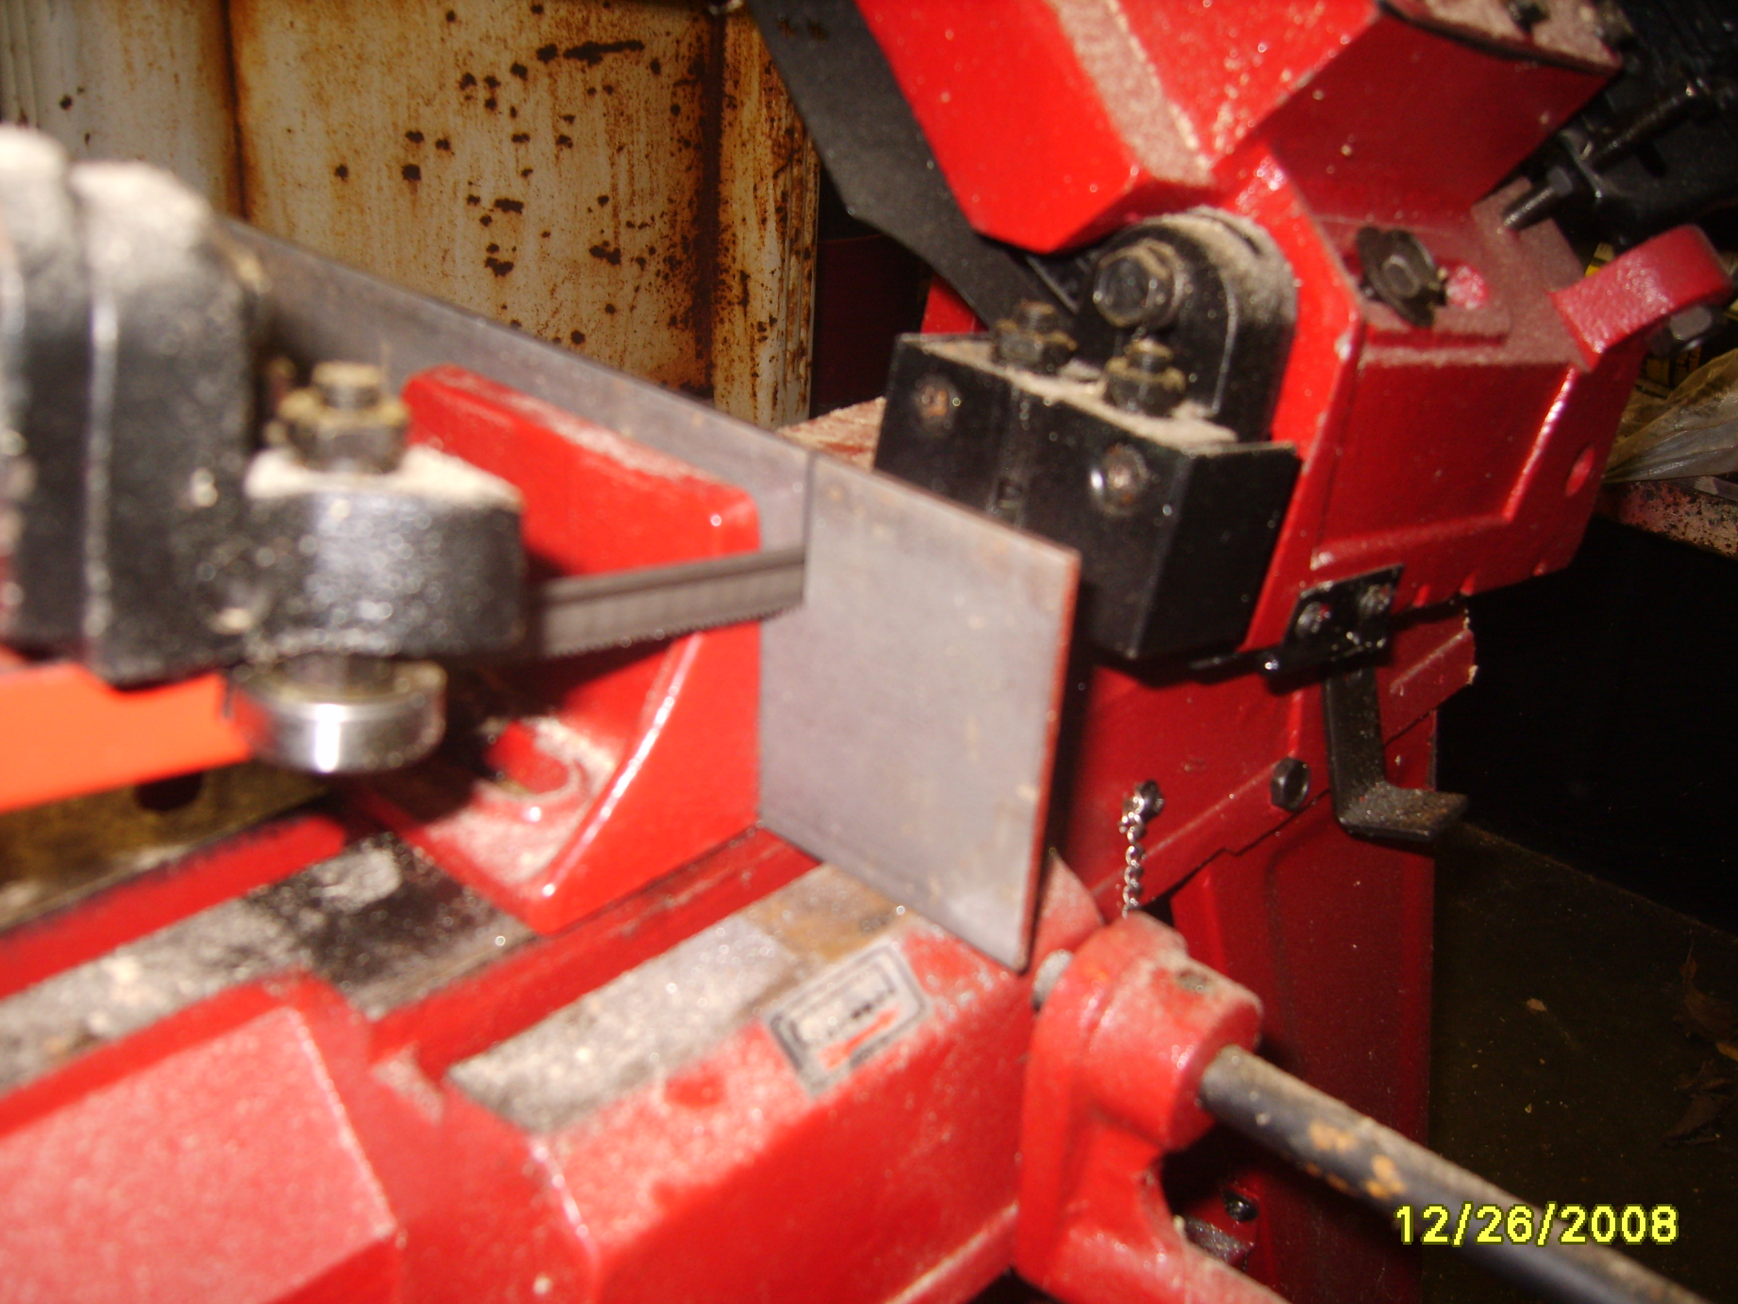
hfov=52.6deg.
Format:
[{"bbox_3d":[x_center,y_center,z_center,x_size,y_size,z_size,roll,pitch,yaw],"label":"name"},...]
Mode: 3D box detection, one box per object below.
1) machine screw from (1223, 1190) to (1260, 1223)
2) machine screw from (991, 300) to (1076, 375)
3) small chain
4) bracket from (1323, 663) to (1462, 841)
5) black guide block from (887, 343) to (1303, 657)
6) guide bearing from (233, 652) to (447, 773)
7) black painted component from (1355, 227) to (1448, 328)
[{"bbox_3d":[0.093,0.138,0.438,0.009,0.009,0.005,25,35,37],"label":"machine screw"},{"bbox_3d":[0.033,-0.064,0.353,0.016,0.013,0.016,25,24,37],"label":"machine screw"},{"bbox_3d":[0.056,0.041,0.364,0.007,0.032,0.007,25,35,37],"label":"small chain"},{"bbox_3d":[0.124,0.021,0.416,0.024,0.040,0.021,5,21,45],"label":"bracket"},{"bbox_3d":[0.040,-0.032,0.348,0.034,0.039,0.074,-9,29,-43],"label":"black guide block"},{"bbox_3d":[-0.068,0.007,0.226,0.026,0.009,0.026,25,24,37],"label":"guide bearing"},{"bbox_3d":[0.105,-0.074,0.344,0.021,0.008,0.021,-12,73,-47],"label":"black painted component"}]

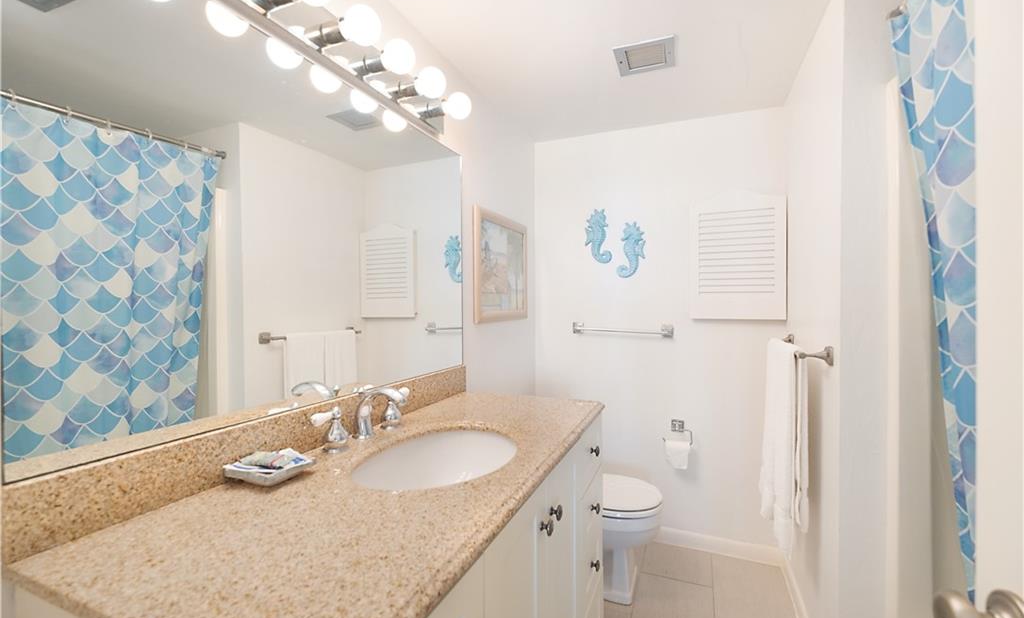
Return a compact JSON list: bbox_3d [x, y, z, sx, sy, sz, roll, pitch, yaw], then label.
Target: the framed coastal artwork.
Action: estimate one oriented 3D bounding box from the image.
[{"bbox_3d":[-0.034,-0.186,2.042,0.024,0.487,0.575,0,0,23],"label":"framed coastal artwork"}]

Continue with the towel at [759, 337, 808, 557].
[{"bbox_3d":[1.017,0.489,1.623,0.084,0.720,0.535,0,0,23],"label":"towel"}]

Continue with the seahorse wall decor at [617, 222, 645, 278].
[{"bbox_3d":[0.631,-0.311,2.252,0.153,0.303,0.026,0,0,23],"label":"seahorse wall decor"}]

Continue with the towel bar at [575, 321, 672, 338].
[{"bbox_3d":[0.574,0.114,2.252,0.520,0.062,0.075,0,0,23],"label":"towel bar"}]

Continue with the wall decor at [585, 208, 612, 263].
[{"bbox_3d":[0.472,-0.396,2.320,0.150,0.302,0.026,0,0,23],"label":"wall decor"}]

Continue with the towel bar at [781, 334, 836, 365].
[{"bbox_3d":[1.062,0.142,1.607,0.095,0.062,0.650,0,0,23],"label":"towel bar"}]

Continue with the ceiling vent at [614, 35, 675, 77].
[{"bbox_3d":[0.500,-0.946,1.600,0.208,0.018,0.205,0,0,23],"label":"ceiling vent"}]

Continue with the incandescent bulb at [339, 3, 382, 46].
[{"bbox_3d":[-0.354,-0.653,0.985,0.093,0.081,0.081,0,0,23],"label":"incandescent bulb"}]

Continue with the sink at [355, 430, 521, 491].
[{"bbox_3d":[-0.163,0.424,0.981,0.355,0.165,0.450,0,0,23],"label":"sink"}]

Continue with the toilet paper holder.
[{"bbox_3d":[0.834,0.612,2.138,0.138,0.122,0.085,0,0,23],"label":"toilet paper holder"}]

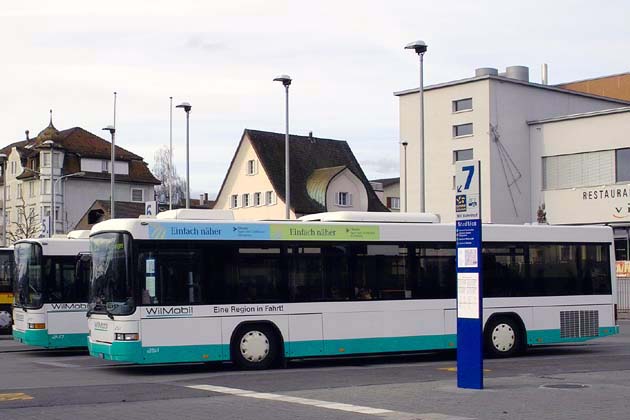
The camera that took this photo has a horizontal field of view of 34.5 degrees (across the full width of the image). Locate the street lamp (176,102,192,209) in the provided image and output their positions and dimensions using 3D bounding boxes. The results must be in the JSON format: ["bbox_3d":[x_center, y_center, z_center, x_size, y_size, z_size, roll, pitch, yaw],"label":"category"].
[{"bbox_3d":[-6.305,0.019,48.819,0.850,10.463,0.450,-1,-4,15],"label":"street lamp"}]

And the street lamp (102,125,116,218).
[{"bbox_3d":[-11.212,0.555,55.389,0.850,10.358,0.450,-1,-4,15],"label":"street lamp"}]

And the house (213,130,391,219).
[{"bbox_3d":[-1.331,0.622,82.927,10.600,13.900,12.656,3,-5,-40],"label":"house"}]

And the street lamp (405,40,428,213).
[{"bbox_3d":[3.635,-0.859,35.692,0.850,10.288,0.450,-1,-4,15],"label":"street lamp"}]

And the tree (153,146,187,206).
[{"bbox_3d":[-17.989,1.343,124.367,5.200,18.371,5.200,0,-4,-8],"label":"tree"}]

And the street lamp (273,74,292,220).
[{"bbox_3d":[-1.317,-0.447,42.254,0.850,10.429,0.450,-1,-4,15],"label":"street lamp"}]

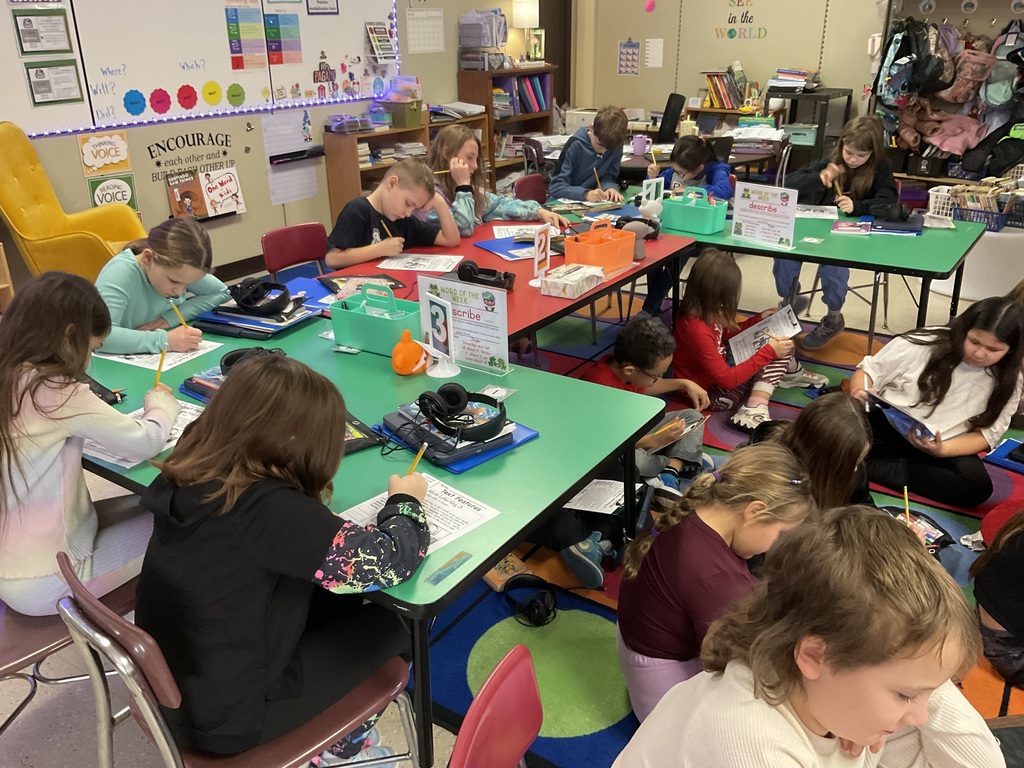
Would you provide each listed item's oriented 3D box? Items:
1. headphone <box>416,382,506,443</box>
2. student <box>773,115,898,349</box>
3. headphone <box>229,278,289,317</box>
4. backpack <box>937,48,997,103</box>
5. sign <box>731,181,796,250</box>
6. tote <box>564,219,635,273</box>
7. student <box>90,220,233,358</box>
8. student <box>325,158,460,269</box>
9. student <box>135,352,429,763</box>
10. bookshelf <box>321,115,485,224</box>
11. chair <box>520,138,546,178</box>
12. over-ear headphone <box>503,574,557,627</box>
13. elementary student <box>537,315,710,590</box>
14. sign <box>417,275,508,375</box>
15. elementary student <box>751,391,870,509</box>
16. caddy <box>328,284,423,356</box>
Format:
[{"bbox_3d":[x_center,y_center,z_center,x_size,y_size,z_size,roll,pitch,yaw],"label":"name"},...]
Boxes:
[{"bbox_3d":[-0.104,0.042,1.777,0.185,0.072,0.165,14,27,32],"label":"headphone"},{"bbox_3d":[1.544,-0.720,4.016,0.480,1.045,0.580,13,26,29],"label":"student"},{"bbox_3d":[-0.743,-0.274,2.577,0.190,0.080,0.165,9,25,22],"label":"headphone"},{"bbox_3d":[3.179,-2.151,6.000,0.380,0.380,0.220,11,25,26],"label":"backpack"},{"bbox_3d":[0.984,-0.656,3.340,0.070,0.218,0.280,-19,29,-36],"label":"sign"},{"bbox_3d":[0.314,-0.498,3.044,0.165,0.172,0.245,16,28,35],"label":"tote"},{"bbox_3d":[-1.059,-0.054,2.640,0.600,0.940,0.470,14,27,31],"label":"student"},{"bbox_3d":[-0.586,-0.406,3.417,0.600,0.980,0.500,17,29,36],"label":"student"},{"bbox_3d":[-0.407,0.428,1.573,0.600,0.970,0.510,-22,31,-40],"label":"student"},{"bbox_3d":[-0.703,-1.520,6.355,0.320,0.780,1.580,13,26,29],"label":"bookshelf"},{"bbox_3d":[0.320,-1.258,5.771,0.500,0.780,0.440,-8,24,-17],"label":"chair"},{"bbox_3d":[0.053,0.585,2.346,0.175,0.078,0.150,14,27,31],"label":"over-ear headphone"},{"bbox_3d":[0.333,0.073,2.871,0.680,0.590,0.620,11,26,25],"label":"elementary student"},{"bbox_3d":[-0.122,-0.157,2.190,0.280,0.218,0.065,13,27,31],"label":"sign"},{"bbox_3d":[0.874,0.256,2.321,0.580,0.560,0.500,7,24,18],"label":"elementary student"},{"bbox_3d":[-0.357,-0.183,2.349,0.245,0.168,0.148,14,27,31],"label":"caddy"}]

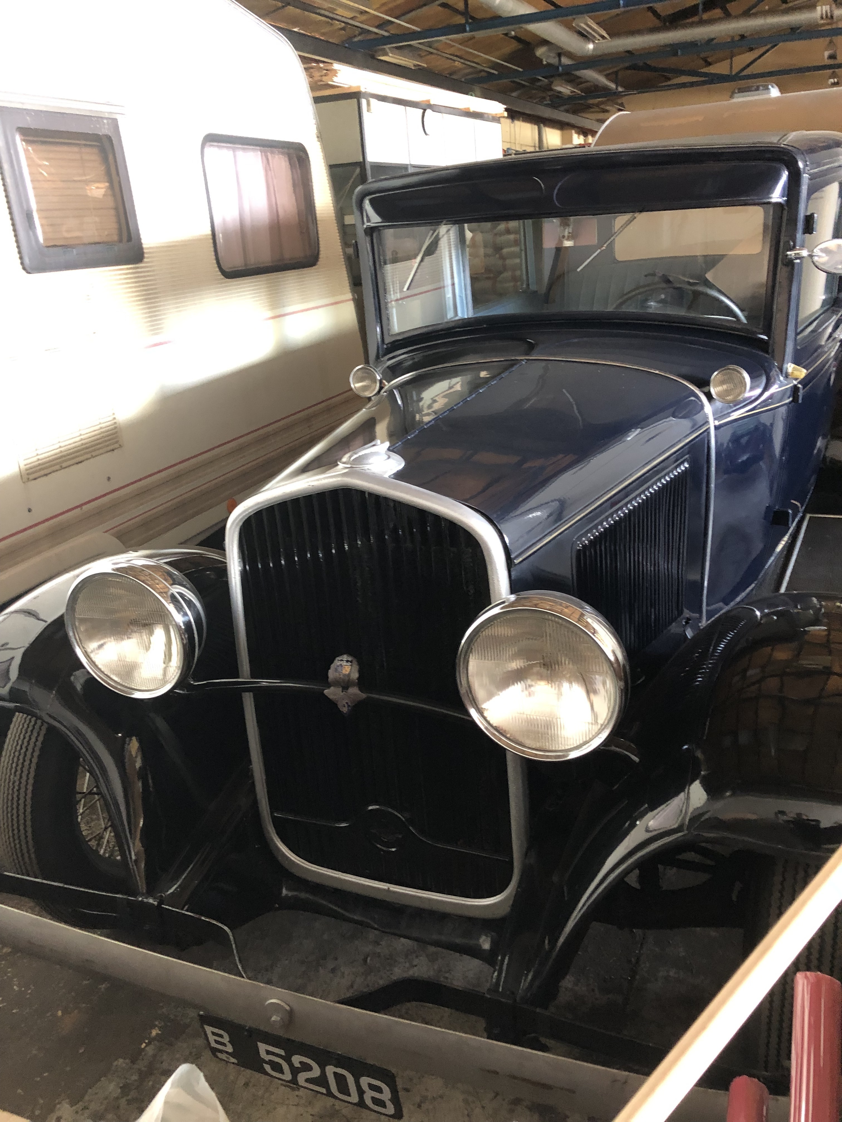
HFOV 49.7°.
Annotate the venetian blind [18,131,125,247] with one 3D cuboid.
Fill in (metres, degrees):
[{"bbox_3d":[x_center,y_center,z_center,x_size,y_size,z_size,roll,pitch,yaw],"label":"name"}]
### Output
[{"bbox_3d":[-1.030,-1.114,2.727,0.040,0.322,0.388,6,21,23],"label":"venetian blind"}]

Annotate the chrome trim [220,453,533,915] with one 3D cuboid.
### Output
[{"bbox_3d":[-0.070,0.236,1.621,0.515,0.830,0.105,4,21,20],"label":"chrome trim"}]

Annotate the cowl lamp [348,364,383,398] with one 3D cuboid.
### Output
[{"bbox_3d":[-0.155,-0.544,2.739,0.094,0.094,0.095,4,21,20],"label":"cowl lamp"}]

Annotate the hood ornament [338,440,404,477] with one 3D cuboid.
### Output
[{"bbox_3d":[-0.083,-0.173,1.556,0.113,0.045,0.112,4,22,21],"label":"hood ornament"}]

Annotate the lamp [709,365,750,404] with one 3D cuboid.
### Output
[{"bbox_3d":[0.810,-0.469,2.388,0.094,0.094,0.095,4,21,20],"label":"lamp"}]

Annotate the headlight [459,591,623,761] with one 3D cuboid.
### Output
[{"bbox_3d":[0.186,0.148,1.309,0.237,0.237,0.170,4,21,20],"label":"headlight"}]

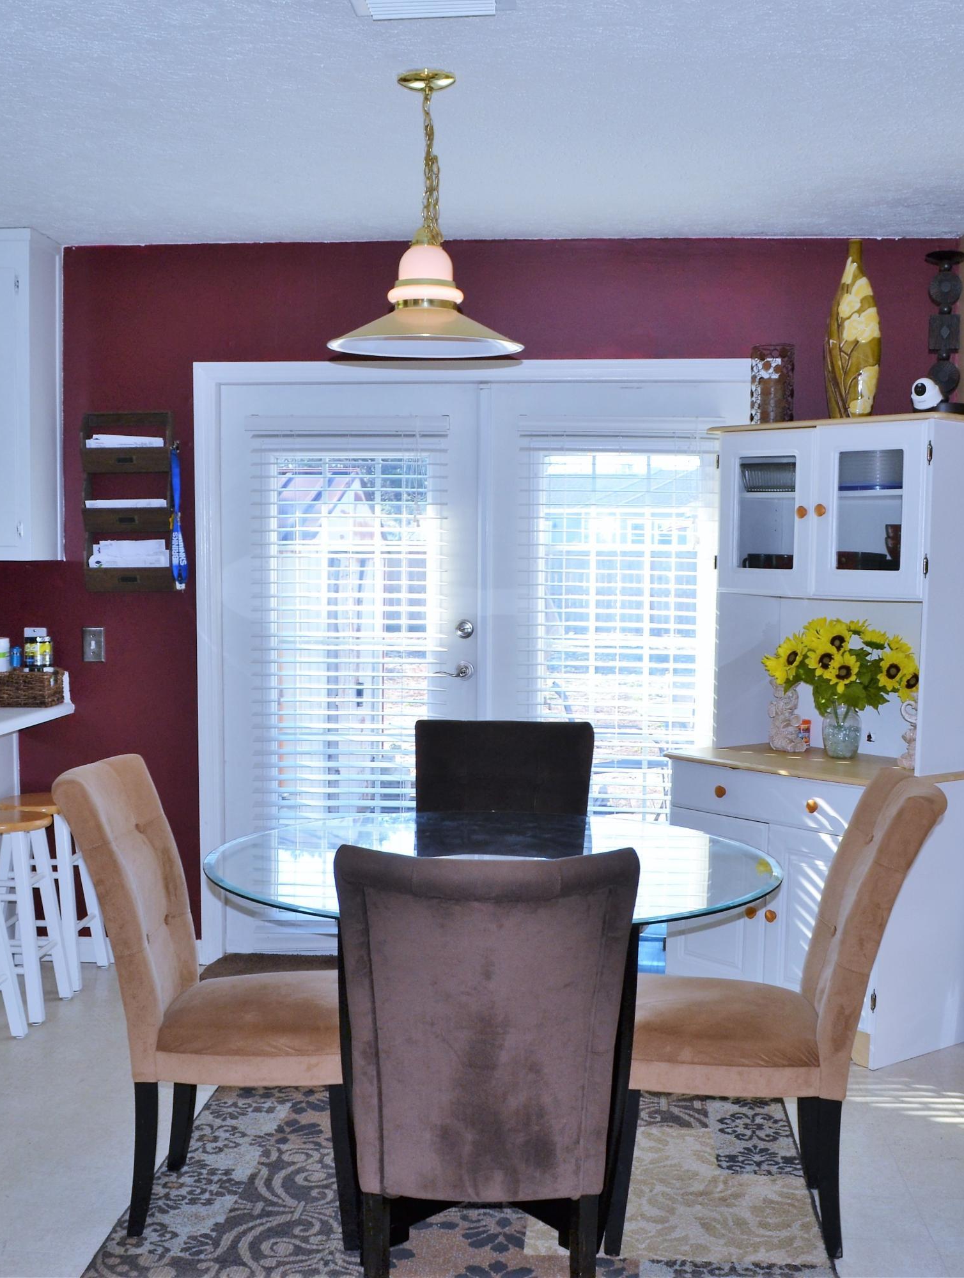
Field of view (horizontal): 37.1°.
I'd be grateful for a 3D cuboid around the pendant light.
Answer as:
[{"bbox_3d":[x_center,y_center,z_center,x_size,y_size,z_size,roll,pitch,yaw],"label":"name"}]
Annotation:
[{"bbox_3d":[-0.119,-0.918,3.080,0.420,0.579,0.420,0,4,4],"label":"pendant light"}]

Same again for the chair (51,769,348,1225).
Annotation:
[{"bbox_3d":[-0.539,0.768,3.188,0.640,0.976,0.450,1,4,4],"label":"chair"}]

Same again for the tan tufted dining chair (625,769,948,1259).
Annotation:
[{"bbox_3d":[0.597,0.772,3.089,0.660,0.970,0.460,0,4,4],"label":"tan tufted dining chair"}]

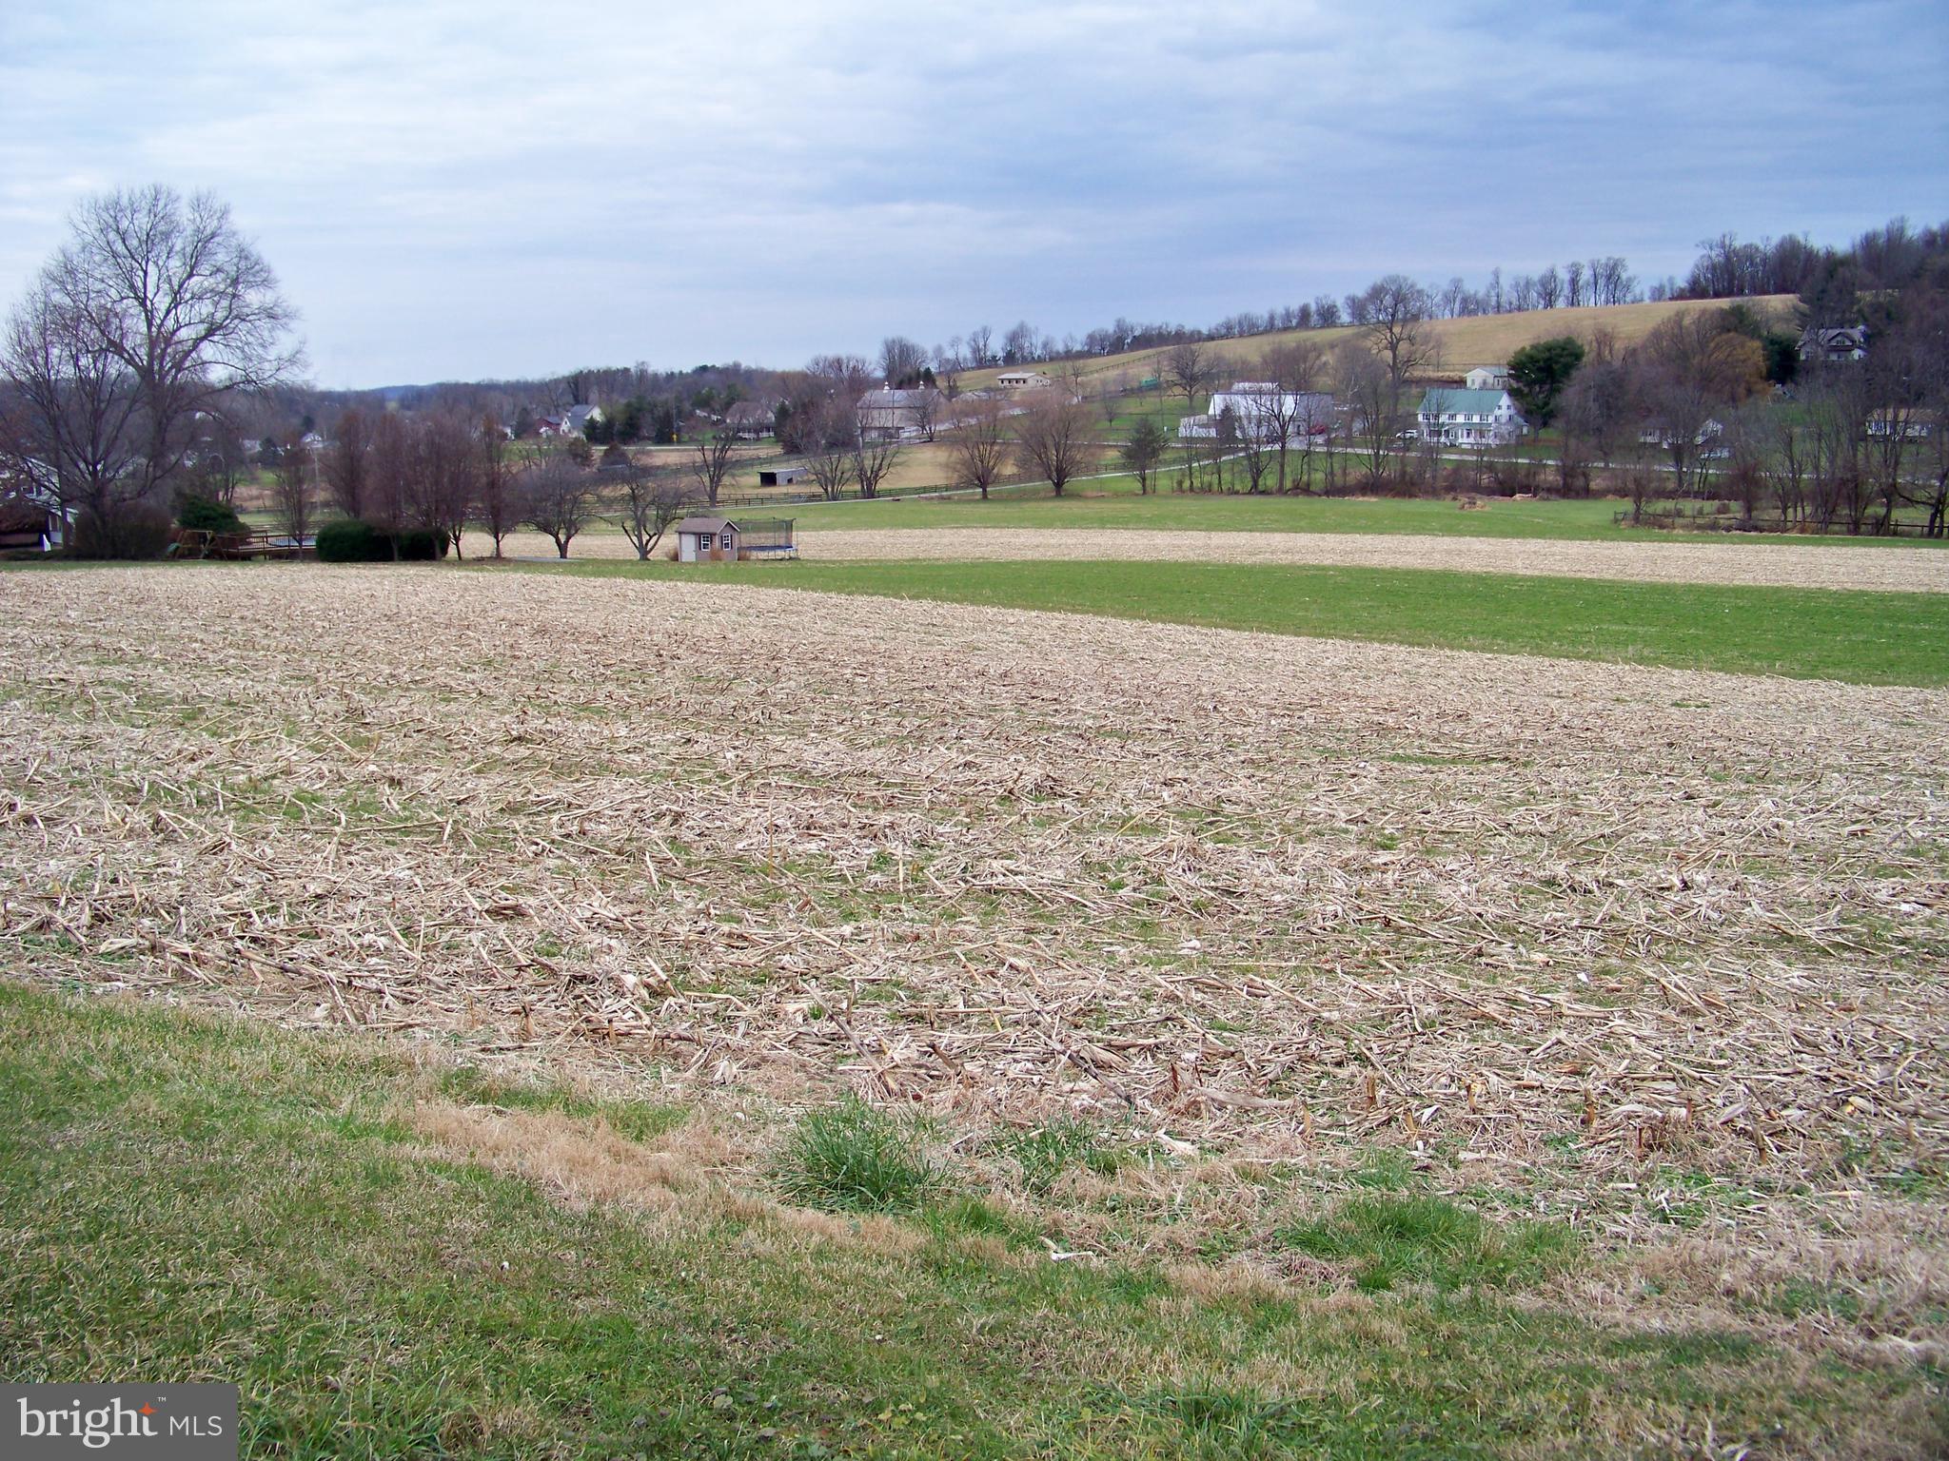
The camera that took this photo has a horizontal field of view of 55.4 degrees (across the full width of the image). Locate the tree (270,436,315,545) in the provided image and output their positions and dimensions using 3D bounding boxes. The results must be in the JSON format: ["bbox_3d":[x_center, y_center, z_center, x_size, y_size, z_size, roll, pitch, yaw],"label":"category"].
[{"bbox_3d":[-47.000,-16.260,127.350,2.840,7.770,2.840,-4,10,-20],"label":"tree"}]

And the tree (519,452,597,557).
[{"bbox_3d":[-28.690,-15.440,127.400,5.090,7.160,5.090,-2,10,-12],"label":"tree"}]

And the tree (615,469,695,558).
[{"bbox_3d":[-21.740,-14.620,125.480,5.270,6.190,5.270,-2,10,-10],"label":"tree"}]

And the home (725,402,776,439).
[{"bbox_3d":[-51.290,-70.840,424.270,9.300,8.750,7.600,5,11,26],"label":"home"}]

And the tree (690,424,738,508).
[{"bbox_3d":[-30.130,-30.660,215.000,5.500,9.800,5.500,0,9,0],"label":"tree"}]

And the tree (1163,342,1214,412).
[{"bbox_3d":[47.210,-78.120,410.000,11.400,16.300,11.400,0,9,0],"label":"tree"}]

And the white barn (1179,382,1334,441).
[{"bbox_3d":[53.210,-60.090,350.000,26.000,11.000,13.000,4,10,21],"label":"white barn"}]

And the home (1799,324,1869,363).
[{"bbox_3d":[180.110,-80.870,389.320,11.300,8.130,8.500,9,13,44],"label":"home"}]

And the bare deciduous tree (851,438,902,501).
[{"bbox_3d":[-13.220,-35.410,251.300,6.790,8.360,6.790,-1,10,-3],"label":"bare deciduous tree"}]

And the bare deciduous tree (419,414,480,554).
[{"bbox_3d":[-35.960,-16.610,126.170,3.980,9.950,3.980,-3,10,-16],"label":"bare deciduous tree"}]

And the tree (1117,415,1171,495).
[{"bbox_3d":[20.740,-33.820,228.000,6.500,9.600,6.500,0,9,0],"label":"tree"}]

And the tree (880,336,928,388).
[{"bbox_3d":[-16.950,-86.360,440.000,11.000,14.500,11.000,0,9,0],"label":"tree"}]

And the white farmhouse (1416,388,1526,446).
[{"bbox_3d":[92.310,-58.240,345.000,15.500,11.000,12.000,8,12,39],"label":"white farmhouse"}]

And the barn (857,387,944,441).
[{"bbox_3d":[-16.760,-74.130,433.910,18.000,12.970,12.000,6,11,30],"label":"barn"}]

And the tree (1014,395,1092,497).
[{"bbox_3d":[10.550,-38.110,248.870,10.190,13.510,10.190,0,10,2],"label":"tree"}]

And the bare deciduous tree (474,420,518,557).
[{"bbox_3d":[-30.370,-15.330,118.000,2.900,8.700,2.900,0,9,0],"label":"bare deciduous tree"}]

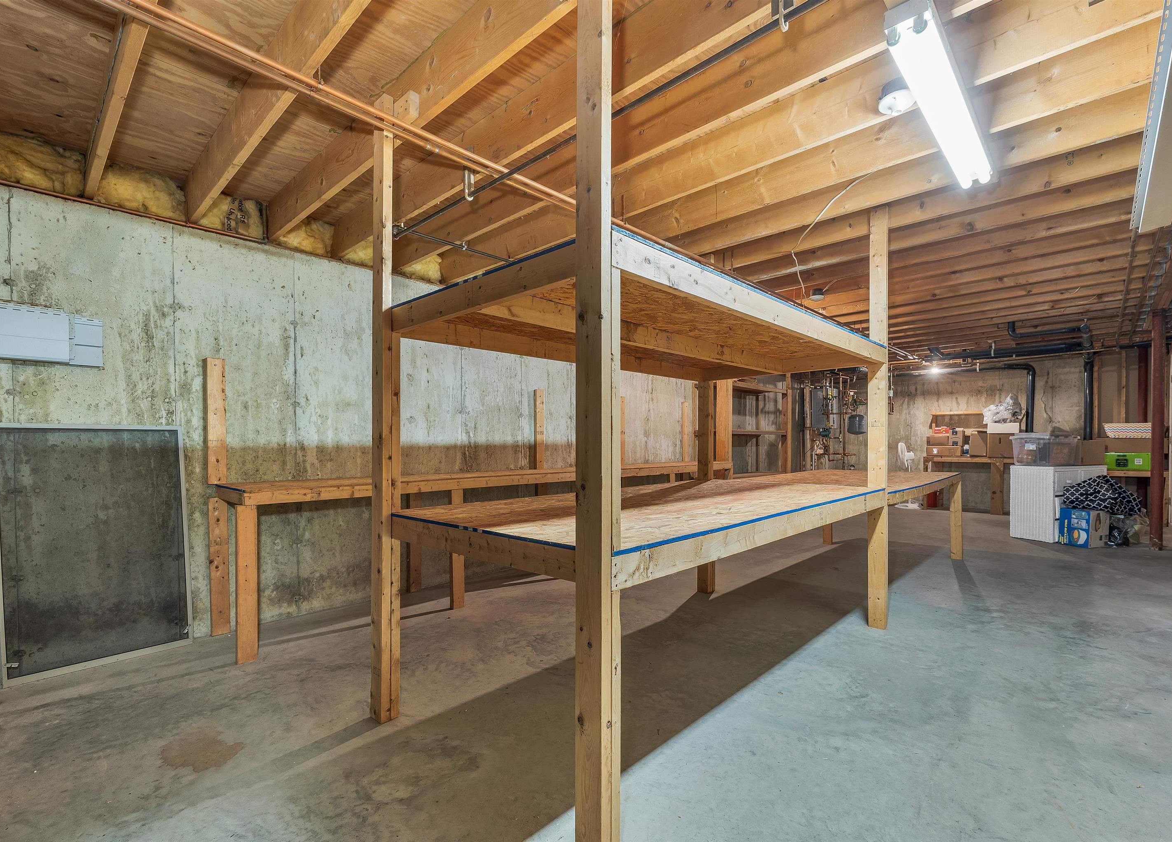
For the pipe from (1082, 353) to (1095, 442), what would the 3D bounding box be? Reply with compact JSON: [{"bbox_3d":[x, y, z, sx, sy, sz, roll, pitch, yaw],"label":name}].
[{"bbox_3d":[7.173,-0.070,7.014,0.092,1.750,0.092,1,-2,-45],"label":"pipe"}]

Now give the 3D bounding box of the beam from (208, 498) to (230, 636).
[{"bbox_3d":[-2.181,0.848,2.932,0.088,0.830,0.042,1,-2,-45],"label":"beam"}]

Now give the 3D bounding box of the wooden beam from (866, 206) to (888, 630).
[{"bbox_3d":[1.761,0.003,2.980,0.075,2.470,0.088,1,-2,-45],"label":"wooden beam"}]

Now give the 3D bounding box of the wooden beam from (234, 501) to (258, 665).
[{"bbox_3d":[-1.766,0.824,2.559,0.088,0.840,0.042,1,-2,-45],"label":"wooden beam"}]

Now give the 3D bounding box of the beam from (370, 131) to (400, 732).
[{"bbox_3d":[-0.827,0.011,2.033,0.075,2.420,0.088,1,-2,-45],"label":"beam"}]

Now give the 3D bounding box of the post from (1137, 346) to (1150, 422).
[{"bbox_3d":[7.803,0.111,6.873,0.092,2.450,0.092,1,-2,-45],"label":"post"}]

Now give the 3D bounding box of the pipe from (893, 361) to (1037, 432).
[{"bbox_3d":[6.014,-0.359,7.929,0.110,1.100,1.771,1,-2,-45],"label":"pipe"}]

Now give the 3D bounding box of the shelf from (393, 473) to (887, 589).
[{"bbox_3d":[0.479,0.436,2.470,2.470,0.106,1.220,2,-3,-44],"label":"shelf"}]

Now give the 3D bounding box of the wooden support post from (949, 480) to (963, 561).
[{"bbox_3d":[3.521,0.946,4.666,0.042,0.770,0.088,1,-2,-45],"label":"wooden support post"}]

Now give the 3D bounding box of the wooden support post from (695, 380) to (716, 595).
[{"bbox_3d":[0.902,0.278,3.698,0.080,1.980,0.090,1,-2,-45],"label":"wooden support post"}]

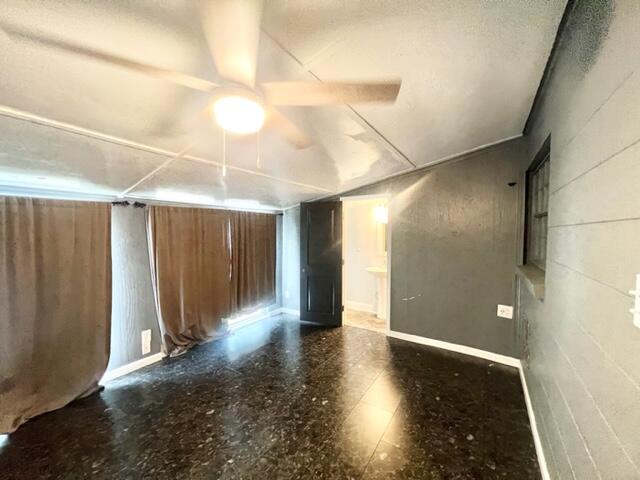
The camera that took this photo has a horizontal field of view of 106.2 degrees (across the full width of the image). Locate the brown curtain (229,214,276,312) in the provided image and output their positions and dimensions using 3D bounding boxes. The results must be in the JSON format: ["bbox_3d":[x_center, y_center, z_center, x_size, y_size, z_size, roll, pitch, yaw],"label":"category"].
[{"bbox_3d":[-1.056,0.336,4.011,0.110,1.595,0.960,1,2,35],"label":"brown curtain"}]

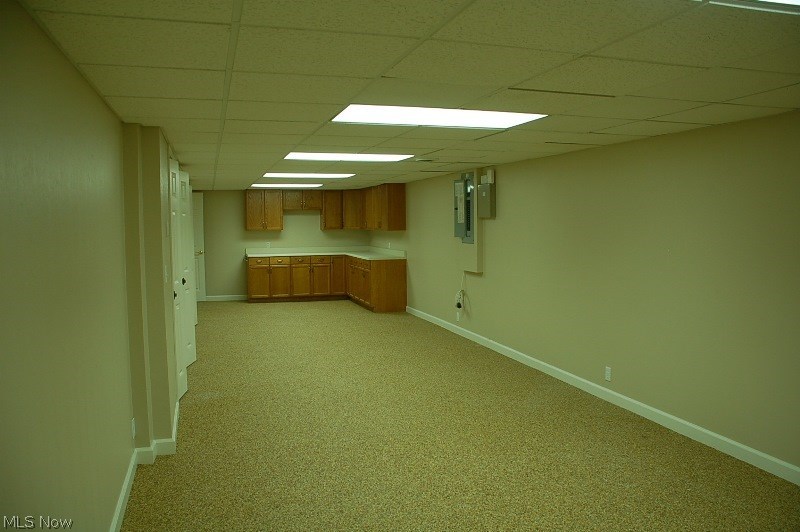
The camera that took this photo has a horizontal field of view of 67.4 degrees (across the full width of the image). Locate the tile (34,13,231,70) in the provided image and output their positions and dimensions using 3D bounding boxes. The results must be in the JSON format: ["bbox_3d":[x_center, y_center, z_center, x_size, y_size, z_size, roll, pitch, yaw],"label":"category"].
[{"bbox_3d":[-0.880,-0.780,2.086,0.560,0.020,0.600,-2,4,-18],"label":"tile"}]

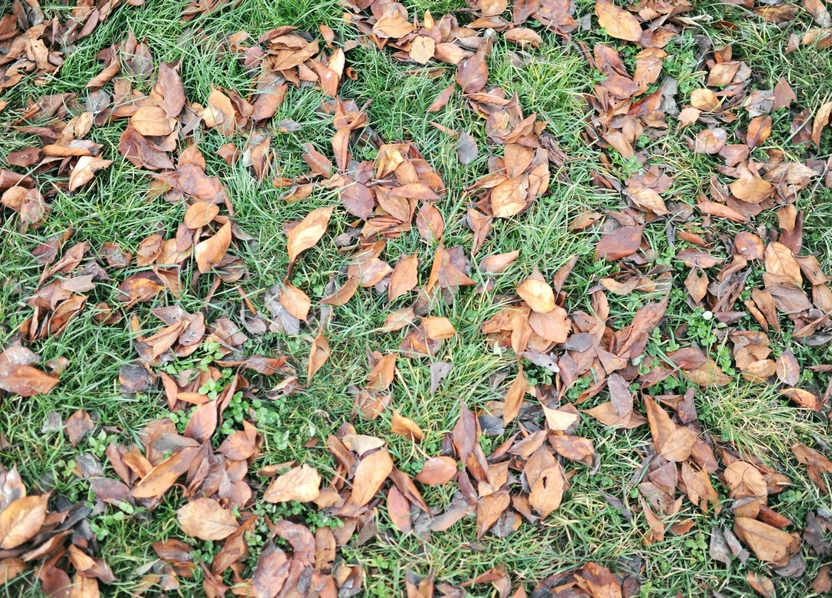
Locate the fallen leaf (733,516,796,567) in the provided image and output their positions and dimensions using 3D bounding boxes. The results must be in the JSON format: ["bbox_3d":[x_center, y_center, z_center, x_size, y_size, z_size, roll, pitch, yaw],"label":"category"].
[{"bbox_3d":[0.514,0.350,1.287,0.094,0.025,0.051,24,67,11],"label":"fallen leaf"}]

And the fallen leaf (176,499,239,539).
[{"bbox_3d":[-0.304,0.323,1.278,0.094,0.018,0.058,11,64,6],"label":"fallen leaf"}]

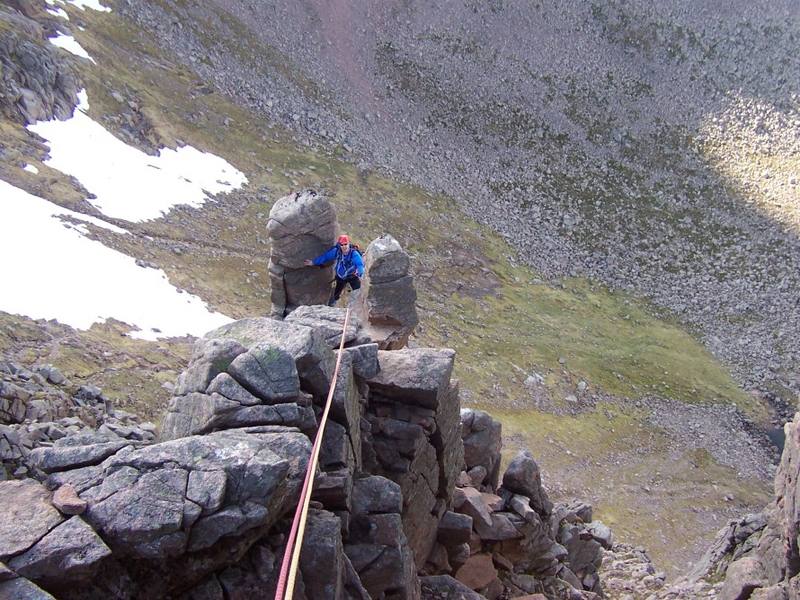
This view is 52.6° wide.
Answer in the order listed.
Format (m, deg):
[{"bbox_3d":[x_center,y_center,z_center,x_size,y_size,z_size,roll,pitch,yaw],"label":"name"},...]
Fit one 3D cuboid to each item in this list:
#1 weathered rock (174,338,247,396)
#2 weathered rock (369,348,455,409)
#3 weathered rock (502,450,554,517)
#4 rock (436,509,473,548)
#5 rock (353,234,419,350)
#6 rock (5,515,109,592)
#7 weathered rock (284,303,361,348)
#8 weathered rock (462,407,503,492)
[{"bbox_3d":[-2.254,0.803,9.700,0.780,0.520,0.600,0,25,0],"label":"weathered rock"},{"bbox_3d":[0.181,1.087,11.400,1.120,0.420,1.000,4,25,9],"label":"weathered rock"},{"bbox_3d":[1.938,2.759,12.200,0.700,0.800,0.600,6,26,14],"label":"weathered rock"},{"bbox_3d":[0.777,3.244,11.500,0.500,0.320,0.450,4,25,9],"label":"rock"},{"bbox_3d":[-0.241,-0.136,14.300,1.050,1.950,1.000,0,25,0],"label":"rock"},{"bbox_3d":[-2.678,1.994,6.400,0.720,0.330,0.450,-6,26,-14],"label":"rock"},{"bbox_3d":[-1.234,0.423,13.300,1.200,0.400,0.950,2,25,5],"label":"weathered rock"},{"bbox_3d":[1.262,2.344,12.700,0.720,1.100,0.650,0,25,0],"label":"weathered rock"}]

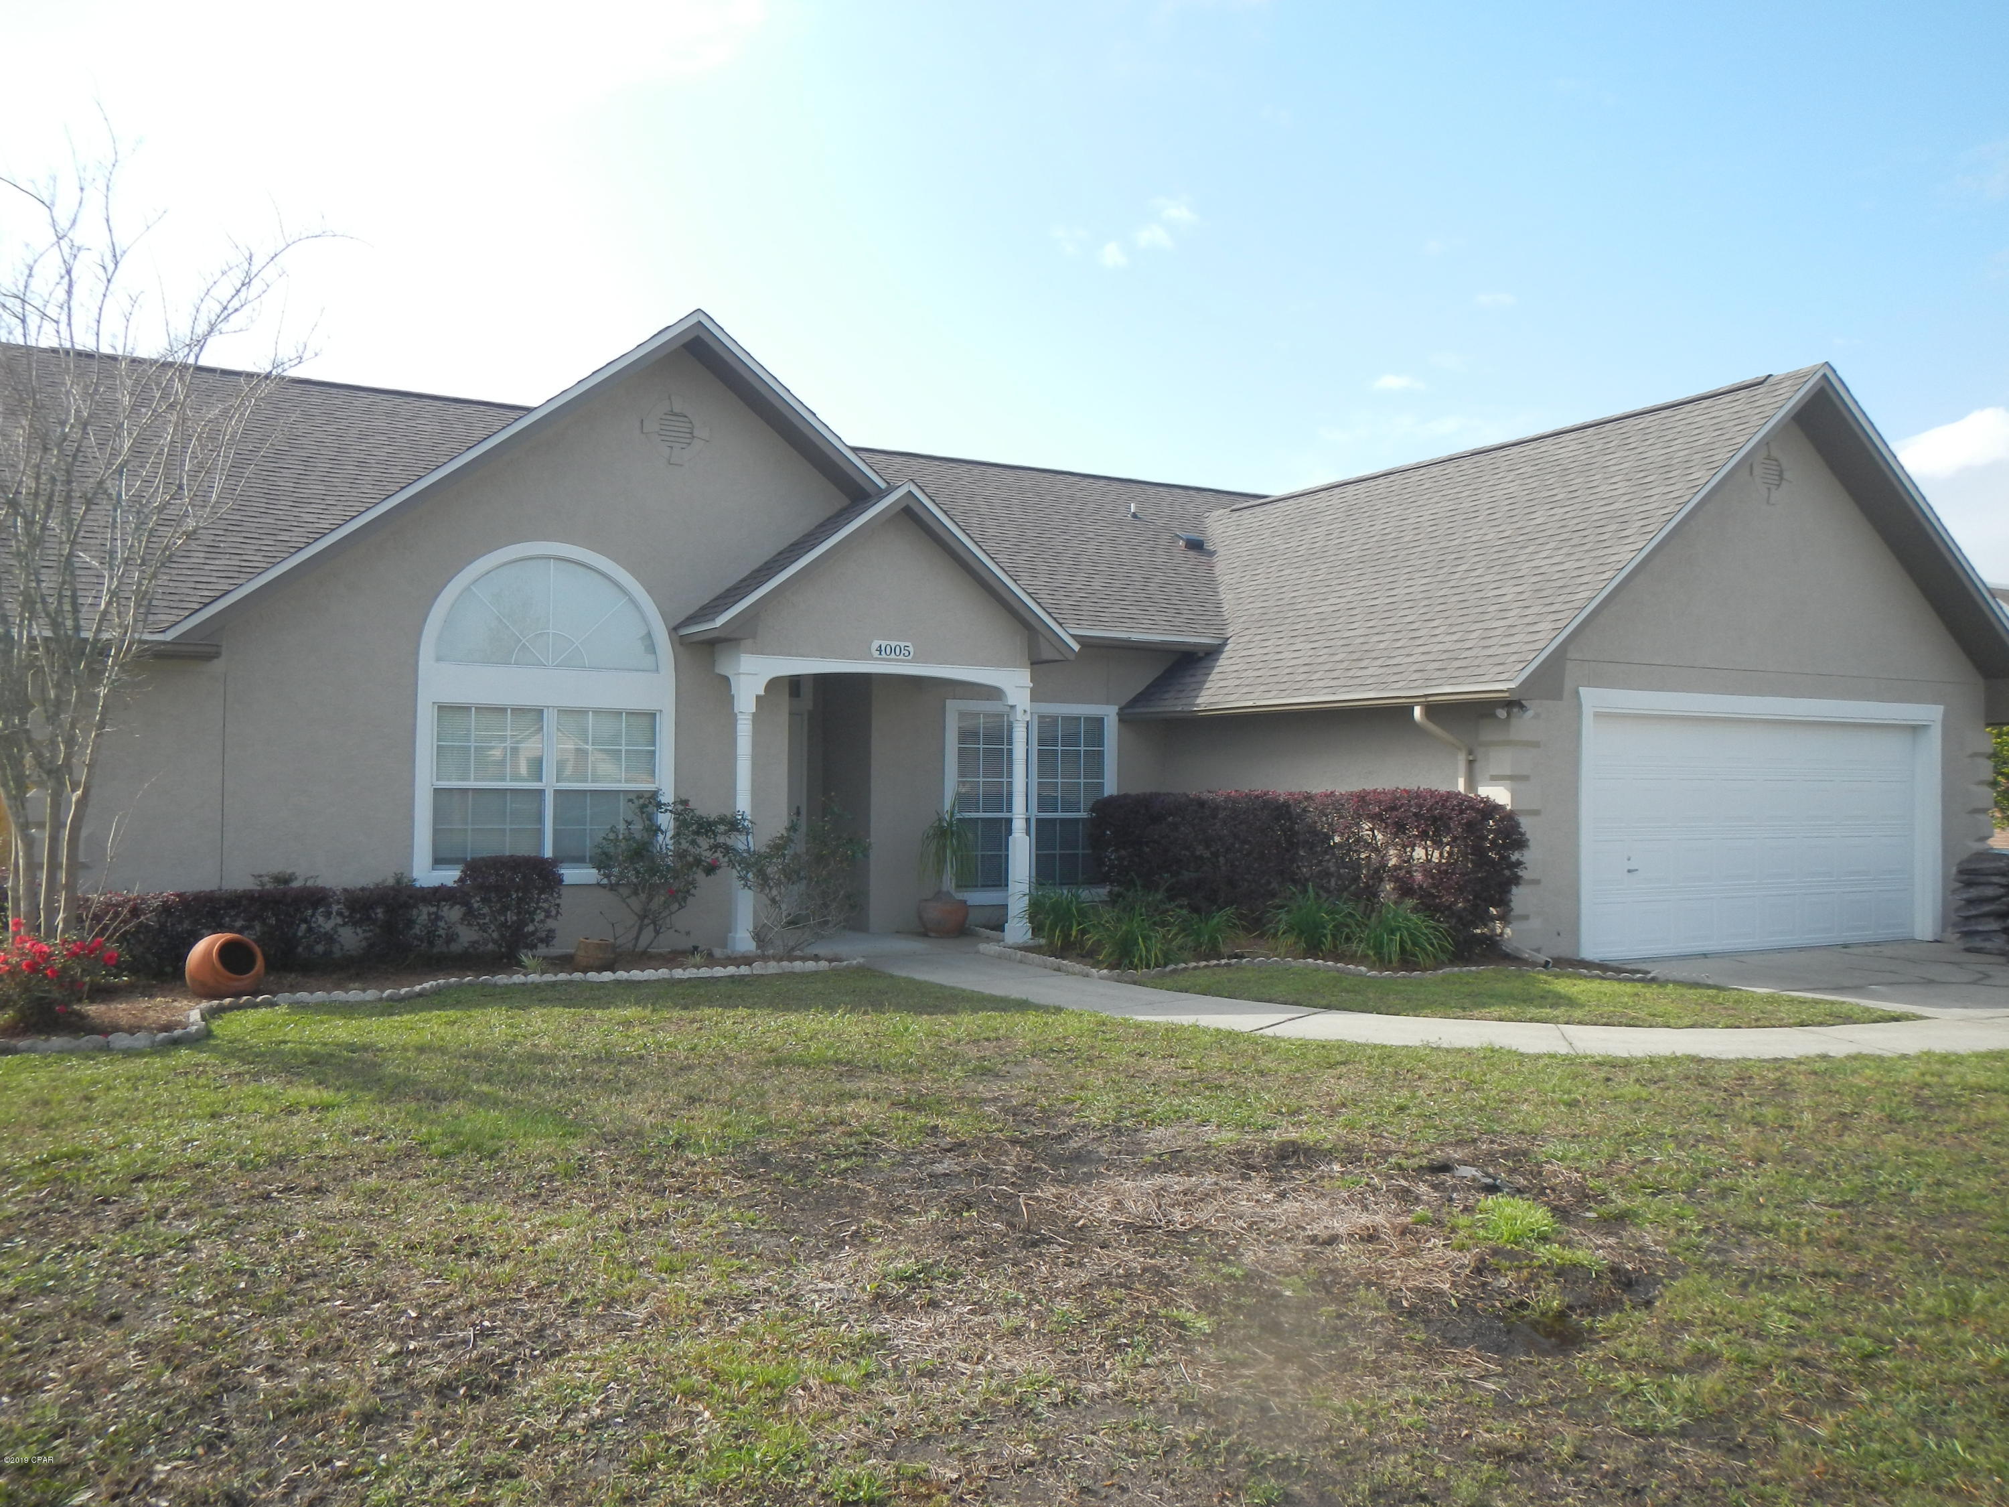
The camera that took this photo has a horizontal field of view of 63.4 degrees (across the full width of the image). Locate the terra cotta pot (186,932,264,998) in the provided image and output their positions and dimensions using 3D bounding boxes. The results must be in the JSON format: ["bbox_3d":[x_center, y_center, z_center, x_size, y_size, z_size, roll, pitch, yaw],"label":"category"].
[{"bbox_3d":[-5.285,1.464,10.999,0.400,0.491,0.491,-37,-22,29],"label":"terra cotta pot"}]

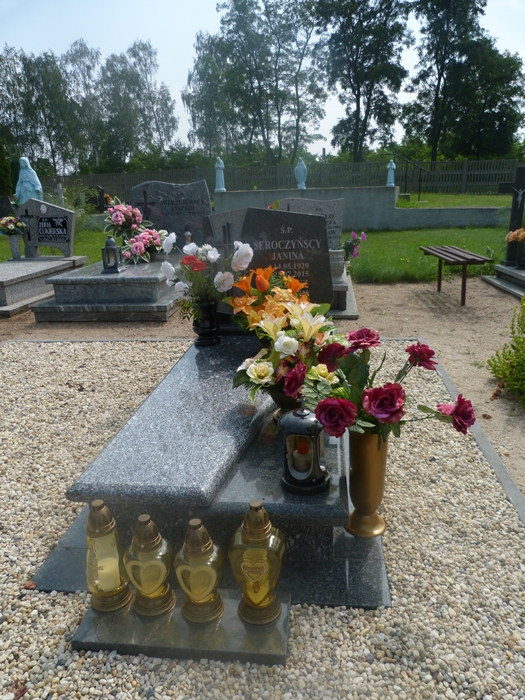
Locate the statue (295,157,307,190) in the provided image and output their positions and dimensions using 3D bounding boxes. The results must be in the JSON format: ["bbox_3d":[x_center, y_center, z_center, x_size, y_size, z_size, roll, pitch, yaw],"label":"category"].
[{"bbox_3d":[0.944,-4.278,12.300,0.316,0.741,0.240,-1,18,6],"label":"statue"}]

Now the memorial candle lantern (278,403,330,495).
[{"bbox_3d":[0.130,0.279,1.542,0.152,0.284,0.152,3,18,16],"label":"memorial candle lantern"}]

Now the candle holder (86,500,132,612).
[{"bbox_3d":[-0.445,0.571,1.424,0.122,0.324,0.115,2,18,13],"label":"candle holder"}]

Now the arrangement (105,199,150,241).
[{"bbox_3d":[-1.551,-1.500,5.809,0.494,0.400,0.380,0,18,7],"label":"arrangement"}]

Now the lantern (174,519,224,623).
[{"bbox_3d":[-0.175,0.593,1.380,0.128,0.286,0.118,0,18,7],"label":"lantern"}]

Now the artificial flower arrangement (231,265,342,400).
[{"bbox_3d":[0.096,-0.054,2.023,0.448,0.525,0.450,0,17,5],"label":"artificial flower arrangement"}]

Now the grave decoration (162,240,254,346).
[{"bbox_3d":[-0.286,-0.297,2.677,0.478,0.554,0.400,0,17,5],"label":"grave decoration"}]

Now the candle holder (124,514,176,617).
[{"bbox_3d":[-0.277,0.530,1.254,0.121,0.270,0.115,0,17,5],"label":"candle holder"}]

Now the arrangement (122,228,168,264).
[{"bbox_3d":[-1.232,-1.095,5.323,0.484,0.359,0.380,0,17,5],"label":"arrangement"}]

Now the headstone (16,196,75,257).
[{"bbox_3d":[-2.785,-1.565,6.514,0.700,0.748,0.120,0,17,5],"label":"headstone"}]

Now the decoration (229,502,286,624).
[{"bbox_3d":[-0.015,0.563,1.358,0.146,0.343,0.122,0,18,7],"label":"decoration"}]

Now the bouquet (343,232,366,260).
[{"bbox_3d":[1.094,-1.225,6.012,0.291,0.380,0.270,0,17,5],"label":"bouquet"}]

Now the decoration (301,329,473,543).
[{"bbox_3d":[0.369,0.253,1.470,0.496,0.628,0.420,0,17,5],"label":"decoration"}]

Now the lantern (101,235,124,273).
[{"bbox_3d":[-1.496,-0.954,5.024,0.193,0.339,0.193,0,18,7],"label":"lantern"}]

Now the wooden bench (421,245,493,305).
[{"bbox_3d":[1.916,-0.751,5.107,0.370,0.447,1.380,0,17,5],"label":"wooden bench"}]

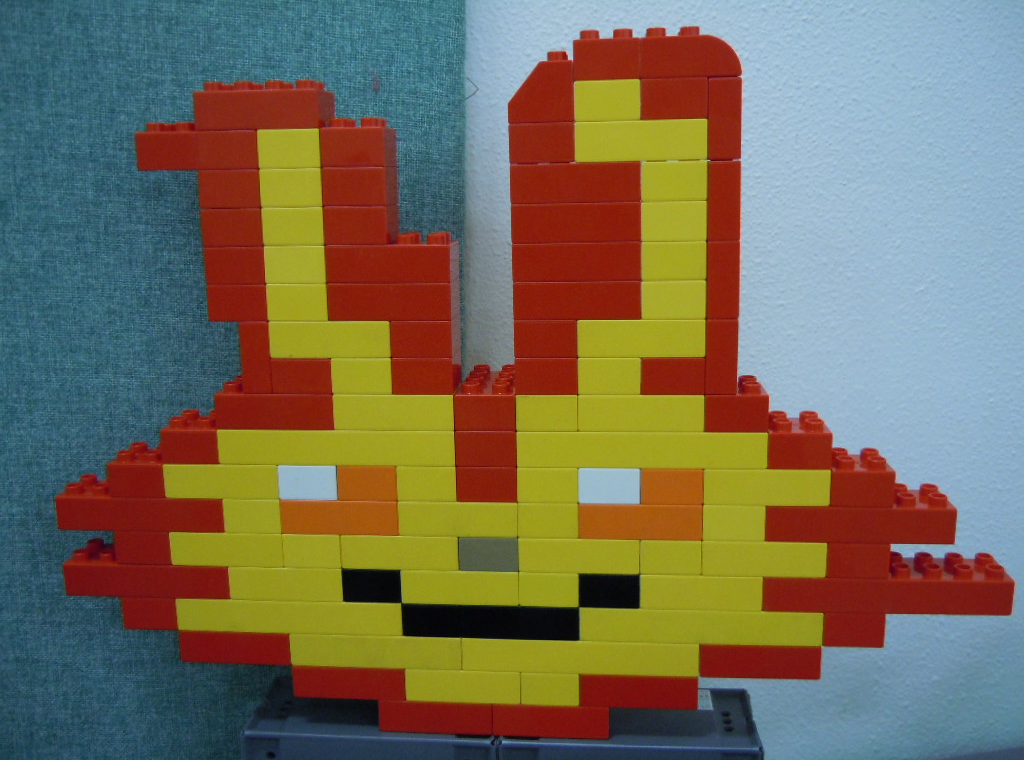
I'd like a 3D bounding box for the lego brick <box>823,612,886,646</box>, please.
[{"bbox_3d":[0.181,0.127,0.542,0.032,0.021,0.032,0,11,5],"label":"lego brick"}]

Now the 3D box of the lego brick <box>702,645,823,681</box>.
[{"bbox_3d":[0.134,0.146,0.549,0.064,0.021,0.032,0,11,6],"label":"lego brick"}]

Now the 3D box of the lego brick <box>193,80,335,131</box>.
[{"bbox_3d":[-0.126,-0.140,0.517,0.064,0.023,0.032,0,11,5],"label":"lego brick"}]

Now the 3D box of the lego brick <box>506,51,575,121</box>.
[{"bbox_3d":[0.016,-0.144,0.502,0.032,0.033,0.032,0,11,7],"label":"lego brick"}]

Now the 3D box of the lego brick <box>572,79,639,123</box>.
[{"bbox_3d":[0.047,-0.139,0.500,0.032,0.021,0.032,0,11,6],"label":"lego brick"}]

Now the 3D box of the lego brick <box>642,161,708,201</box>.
[{"bbox_3d":[0.081,-0.101,0.504,0.032,0.023,0.032,0,11,6],"label":"lego brick"}]

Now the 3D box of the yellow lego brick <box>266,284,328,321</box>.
[{"bbox_3d":[-0.109,-0.043,0.535,0.032,0.021,0.032,0,11,6],"label":"yellow lego brick"}]

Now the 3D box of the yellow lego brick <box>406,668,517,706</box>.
[{"bbox_3d":[-0.025,0.165,0.569,0.064,0.021,0.032,0,11,6],"label":"yellow lego brick"}]

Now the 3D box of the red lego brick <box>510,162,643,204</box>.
[{"bbox_3d":[0.032,-0.101,0.509,0.064,0.021,0.032,0,11,6],"label":"red lego brick"}]

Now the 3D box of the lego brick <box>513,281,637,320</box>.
[{"bbox_3d":[0.034,-0.043,0.519,0.064,0.021,0.032,0,11,7],"label":"lego brick"}]

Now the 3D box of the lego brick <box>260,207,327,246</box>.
[{"bbox_3d":[-0.109,-0.081,0.525,0.032,0.021,0.032,0,10,6],"label":"lego brick"}]

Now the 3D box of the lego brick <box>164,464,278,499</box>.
[{"bbox_3d":[-0.155,0.050,0.556,0.064,0.021,0.032,0,11,6],"label":"lego brick"}]

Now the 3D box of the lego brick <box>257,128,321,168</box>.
[{"bbox_3d":[-0.110,-0.119,0.518,0.032,0.020,0.032,0,11,5],"label":"lego brick"}]

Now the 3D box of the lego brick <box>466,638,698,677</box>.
[{"bbox_3d":[0.038,0.144,0.555,0.128,0.021,0.032,0,11,6],"label":"lego brick"}]

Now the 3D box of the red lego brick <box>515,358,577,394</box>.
[{"bbox_3d":[0.019,-0.005,0.528,0.032,0.021,0.032,0,10,6],"label":"red lego brick"}]

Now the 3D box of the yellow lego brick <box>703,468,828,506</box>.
[{"bbox_3d":[0.132,0.052,0.530,0.064,0.021,0.032,0,11,6],"label":"yellow lego brick"}]

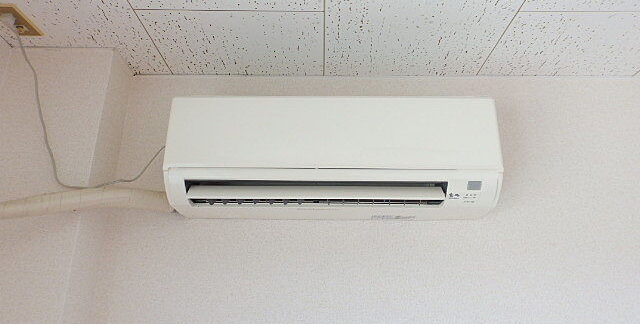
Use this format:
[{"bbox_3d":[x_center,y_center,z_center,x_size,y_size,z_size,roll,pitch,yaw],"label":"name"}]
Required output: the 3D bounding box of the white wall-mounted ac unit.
[{"bbox_3d":[0.031,0.003,1.032,0.780,0.270,0.190,0,-20,1],"label":"white wall-mounted ac unit"}]

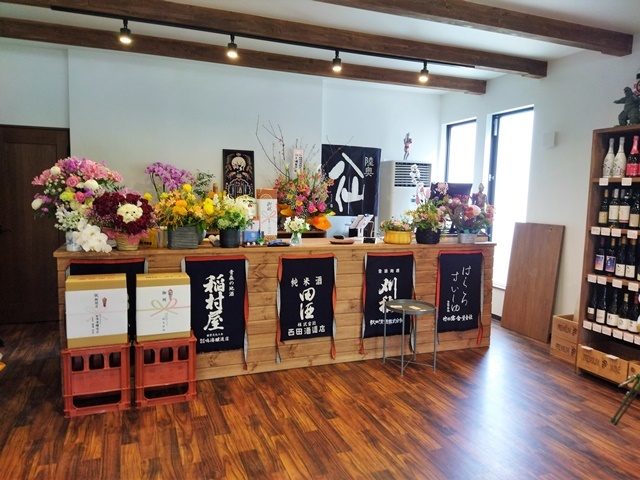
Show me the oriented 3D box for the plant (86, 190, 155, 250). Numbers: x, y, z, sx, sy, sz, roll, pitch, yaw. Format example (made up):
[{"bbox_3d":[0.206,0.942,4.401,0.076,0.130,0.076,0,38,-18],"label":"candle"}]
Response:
[{"bbox_3d":[-1.453,-0.143,3.654,0.482,0.426,0.400,-1,5,-22],"label":"plant"}]

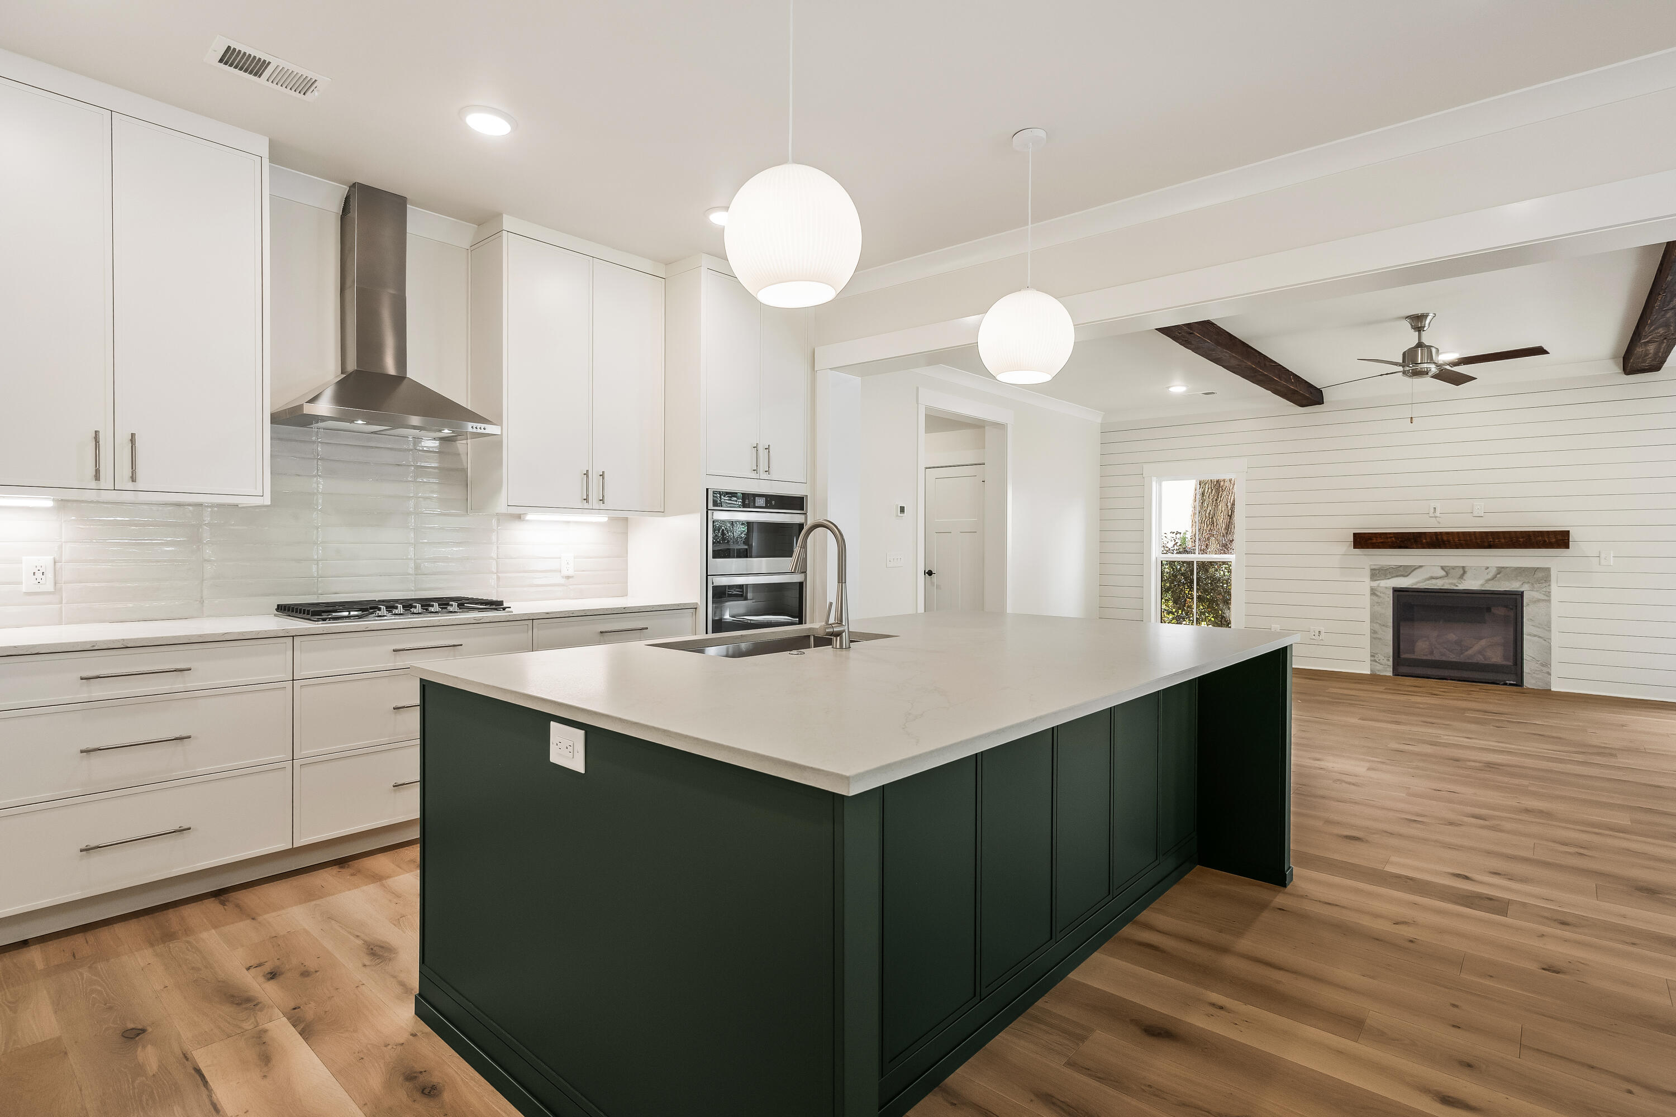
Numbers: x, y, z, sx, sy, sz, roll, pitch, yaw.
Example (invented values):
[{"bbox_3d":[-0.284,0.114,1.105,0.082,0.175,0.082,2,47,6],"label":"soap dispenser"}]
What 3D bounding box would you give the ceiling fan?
[{"bbox_3d":[3.784,-1.378,5.450,1.270,0.405,1.270,0,1,-27],"label":"ceiling fan"}]

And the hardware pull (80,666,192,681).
[{"bbox_3d":[-2.216,0.363,2.650,0.036,0.012,0.272,1,1,41],"label":"hardware pull"}]

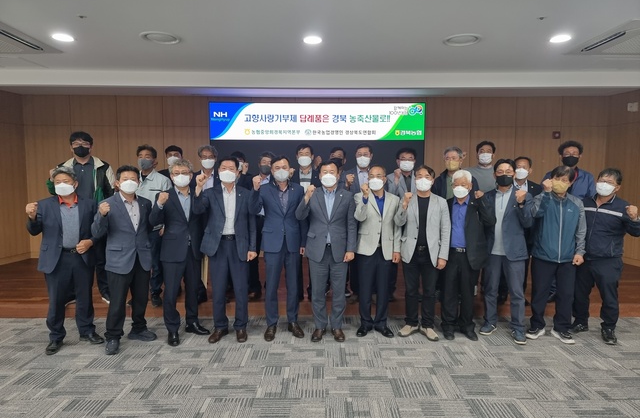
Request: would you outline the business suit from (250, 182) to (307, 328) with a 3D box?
[{"bbox_3d":[-0.404,0.453,4.323,0.526,1.431,0.360,0,5,-3],"label":"business suit"}]

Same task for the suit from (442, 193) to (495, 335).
[{"bbox_3d":[1.431,0.519,4.303,0.530,1.380,0.360,1,5,15],"label":"suit"}]

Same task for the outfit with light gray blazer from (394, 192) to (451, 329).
[{"bbox_3d":[1.004,0.523,4.348,0.530,1.355,0.340,0,5,4],"label":"outfit with light gray blazer"}]

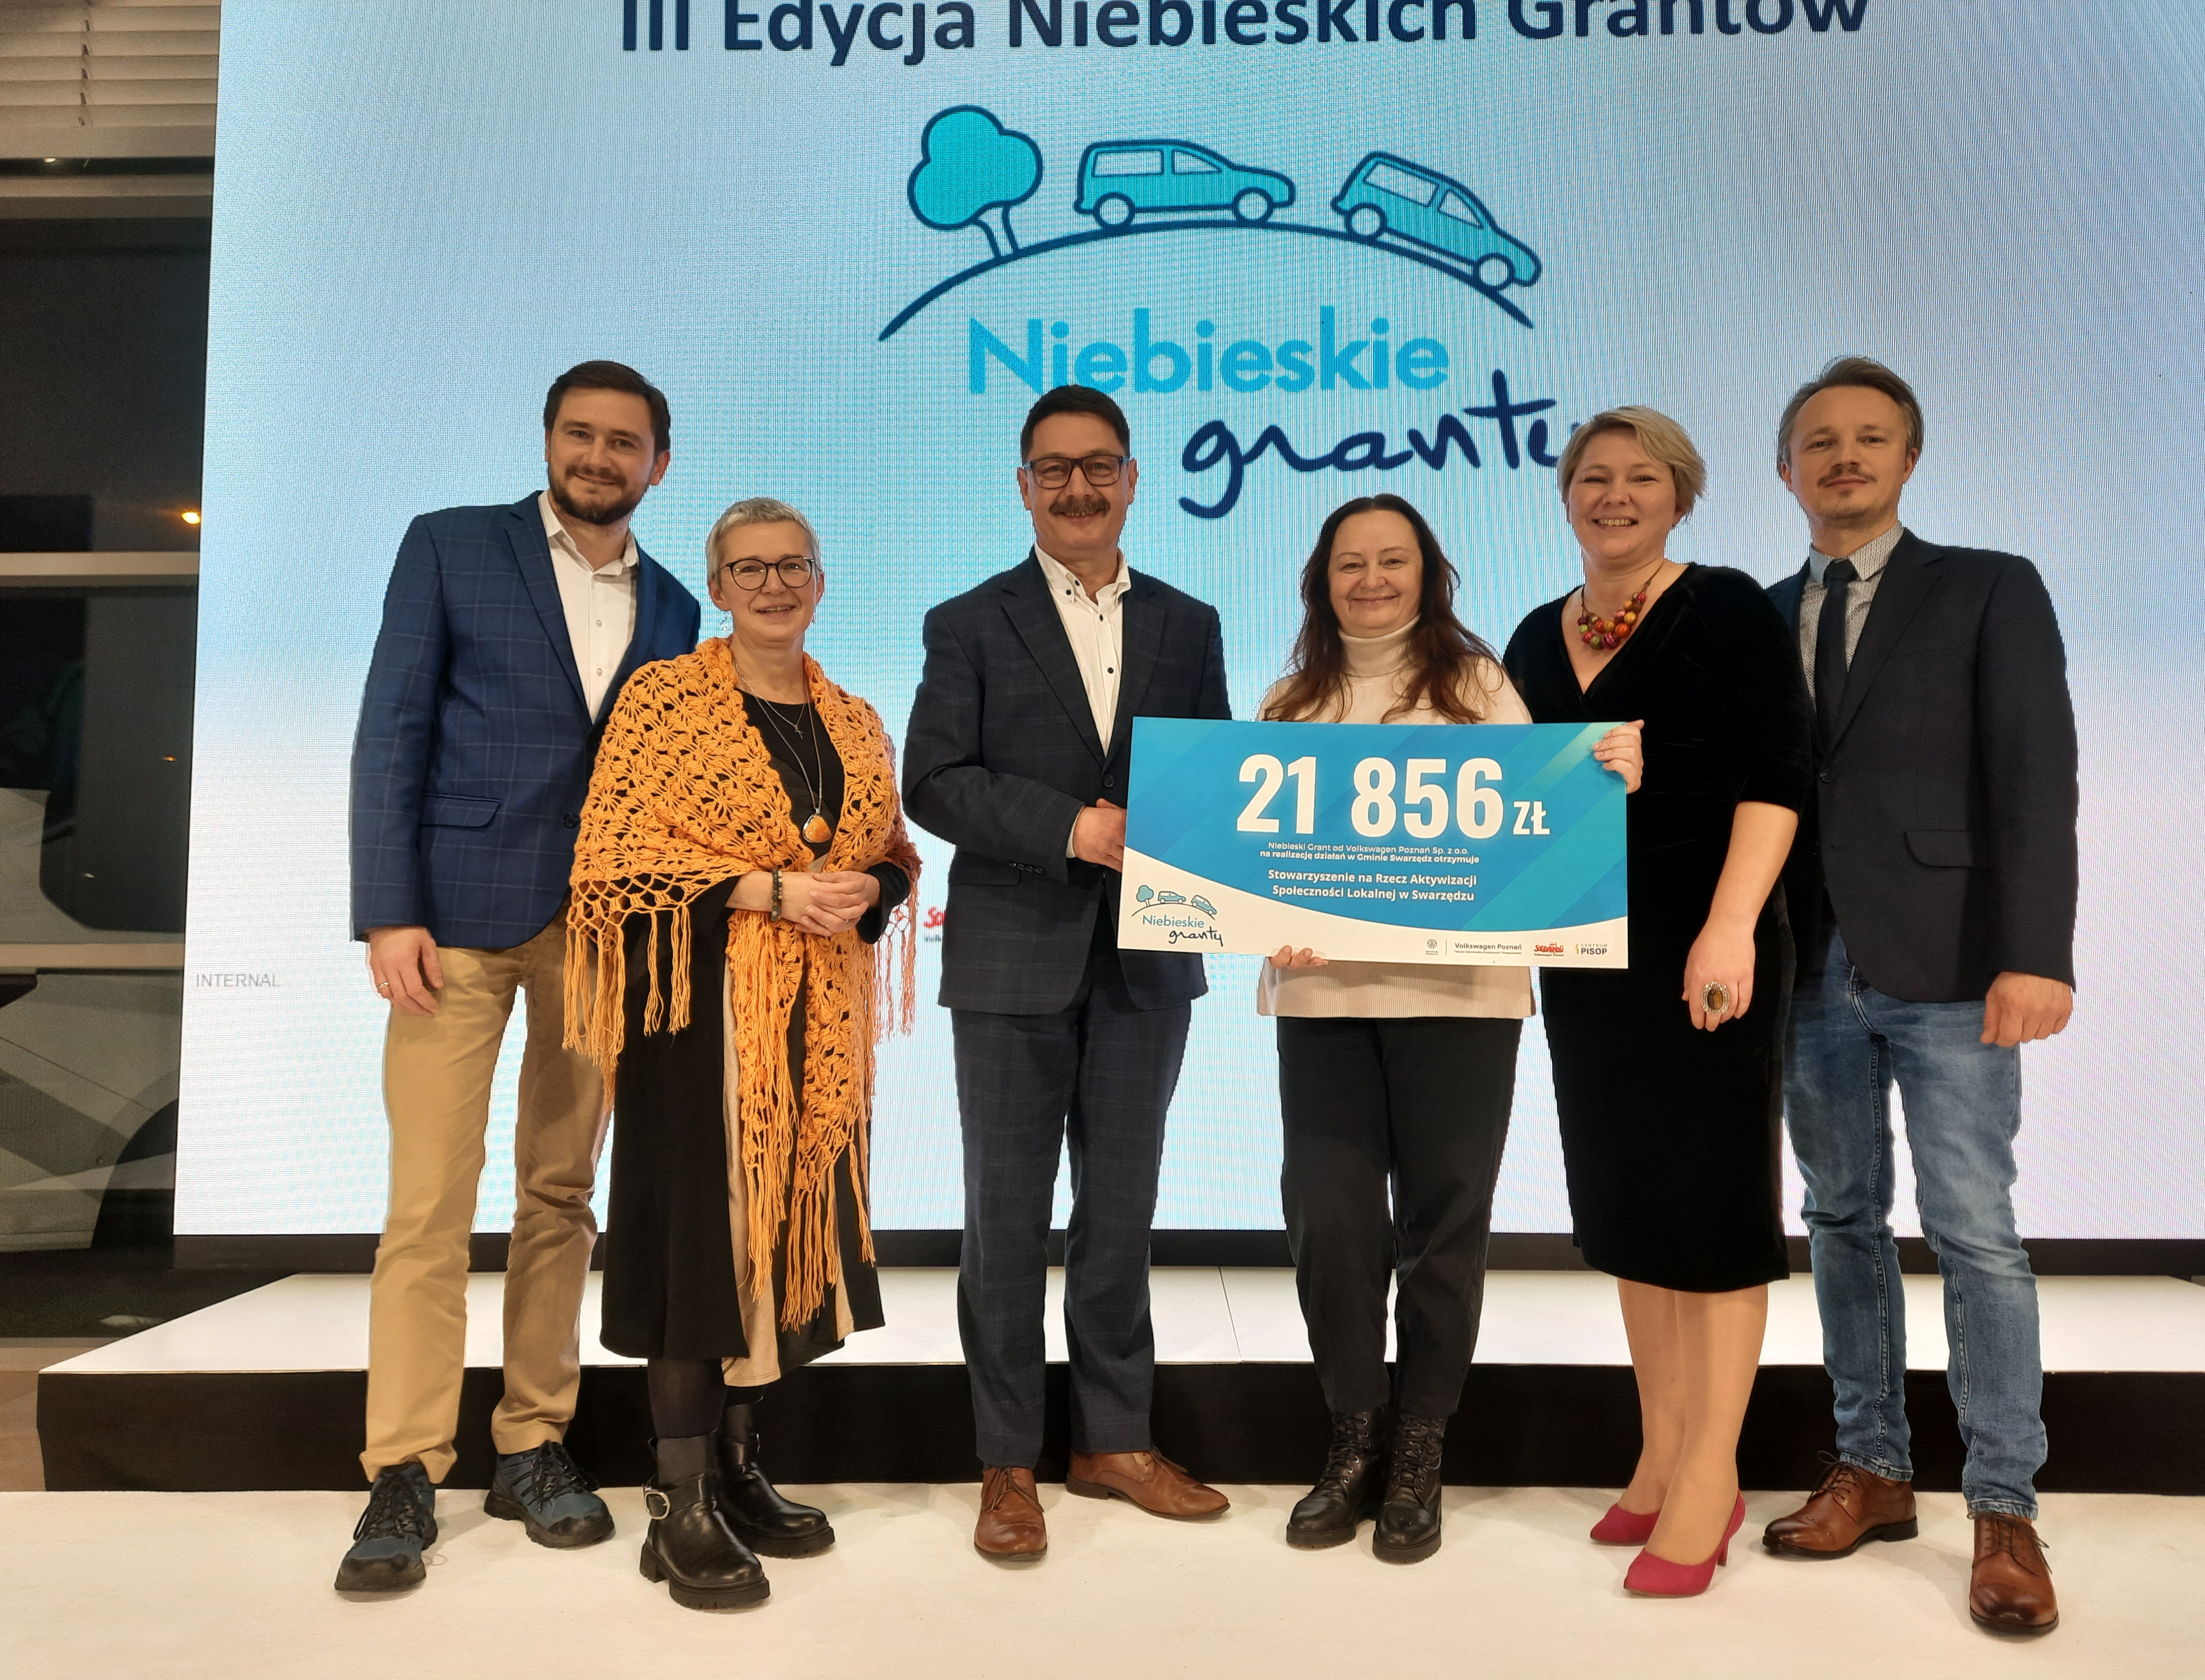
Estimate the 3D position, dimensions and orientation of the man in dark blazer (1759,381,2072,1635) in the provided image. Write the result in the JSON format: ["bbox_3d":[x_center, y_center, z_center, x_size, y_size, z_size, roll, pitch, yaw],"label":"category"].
[{"bbox_3d":[1.165,0.166,2.269,0.410,1.772,0.540,4,-5,-45],"label":"man in dark blazer"}]

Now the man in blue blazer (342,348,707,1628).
[{"bbox_3d":[-0.885,0.153,2.371,0.560,1.812,0.410,3,-5,-37],"label":"man in blue blazer"}]

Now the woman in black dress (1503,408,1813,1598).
[{"bbox_3d":[0.833,0.197,2.327,0.500,1.719,0.410,-4,-5,43],"label":"woman in black dress"}]

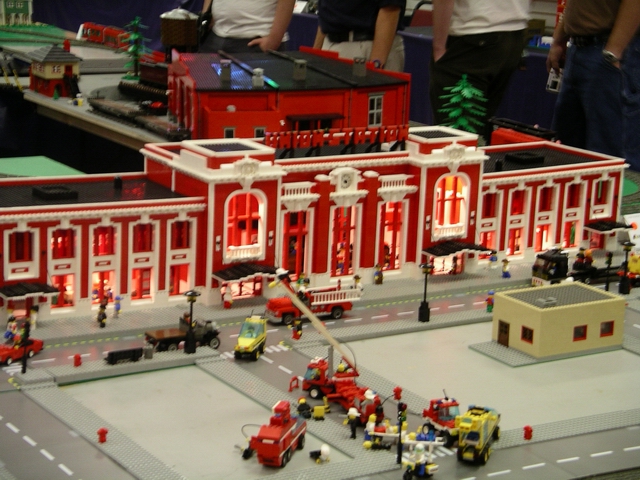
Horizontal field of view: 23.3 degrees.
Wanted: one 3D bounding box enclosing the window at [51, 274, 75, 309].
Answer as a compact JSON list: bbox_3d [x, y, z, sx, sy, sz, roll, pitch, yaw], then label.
[{"bbox_3d":[-0.466,0.094,2.814,0.043,0.062,0.010,-6,15,-32],"label":"window"}]

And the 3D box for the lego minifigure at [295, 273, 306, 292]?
[{"bbox_3d":[-0.037,0.085,3.125,0.018,0.040,0.013,-5,15,-32],"label":"lego minifigure"}]

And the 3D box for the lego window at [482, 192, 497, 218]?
[{"bbox_3d":[0.369,-0.075,3.379,0.026,0.055,0.010,-6,16,-31],"label":"lego window"}]

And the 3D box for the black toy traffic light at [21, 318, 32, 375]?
[{"bbox_3d":[-0.488,0.177,2.572,0.015,0.087,0.009,-6,16,-31],"label":"black toy traffic light"}]

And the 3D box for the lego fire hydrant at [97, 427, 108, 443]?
[{"bbox_3d":[-0.312,0.279,2.233,0.012,0.024,0.015,-6,15,-32],"label":"lego fire hydrant"}]

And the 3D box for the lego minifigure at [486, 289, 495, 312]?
[{"bbox_3d":[0.335,0.121,3.046,0.023,0.042,0.016,10,15,30],"label":"lego minifigure"}]

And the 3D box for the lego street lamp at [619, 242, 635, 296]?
[{"bbox_3d":[0.628,0.057,3.176,0.033,0.106,0.033,-6,15,-32],"label":"lego street lamp"}]

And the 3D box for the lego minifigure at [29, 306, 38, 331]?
[{"bbox_3d":[-0.517,0.141,2.814,0.015,0.045,0.022,-3,13,-22],"label":"lego minifigure"}]

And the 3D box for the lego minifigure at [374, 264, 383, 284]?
[{"bbox_3d":[0.123,0.071,3.220,0.017,0.040,0.013,-5,15,-32],"label":"lego minifigure"}]

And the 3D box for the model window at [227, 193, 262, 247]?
[{"bbox_3d":[-0.147,-0.040,3.035,0.072,0.101,0.014,-6,16,-31],"label":"model window"}]

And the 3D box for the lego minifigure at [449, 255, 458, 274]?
[{"bbox_3d":[0.288,0.052,3.341,0.023,0.042,0.016,9,14,25],"label":"lego minifigure"}]

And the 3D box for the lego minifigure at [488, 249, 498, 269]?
[{"bbox_3d":[0.376,0.041,3.347,0.024,0.040,0.016,0,13,-13],"label":"lego minifigure"}]

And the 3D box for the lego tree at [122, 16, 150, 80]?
[{"bbox_3d":[-0.736,-0.777,6.246,0.105,0.247,0.105,2,13,-1],"label":"lego tree"}]

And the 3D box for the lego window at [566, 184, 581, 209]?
[{"bbox_3d":[0.572,-0.099,3.502,0.027,0.053,0.010,-6,16,-31],"label":"lego window"}]

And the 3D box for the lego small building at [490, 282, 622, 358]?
[{"bbox_3d":[0.434,0.145,2.820,0.198,0.088,0.130,-6,15,-32],"label":"lego small building"}]

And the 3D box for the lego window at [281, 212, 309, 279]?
[{"bbox_3d":[-0.049,0.010,3.122,0.048,0.135,0.014,-6,16,-31],"label":"lego window"}]

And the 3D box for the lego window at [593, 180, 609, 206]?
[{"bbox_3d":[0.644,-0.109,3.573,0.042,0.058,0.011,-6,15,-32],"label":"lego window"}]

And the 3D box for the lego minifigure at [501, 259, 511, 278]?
[{"bbox_3d":[0.395,0.058,3.269,0.018,0.043,0.023,0,13,-13],"label":"lego minifigure"}]

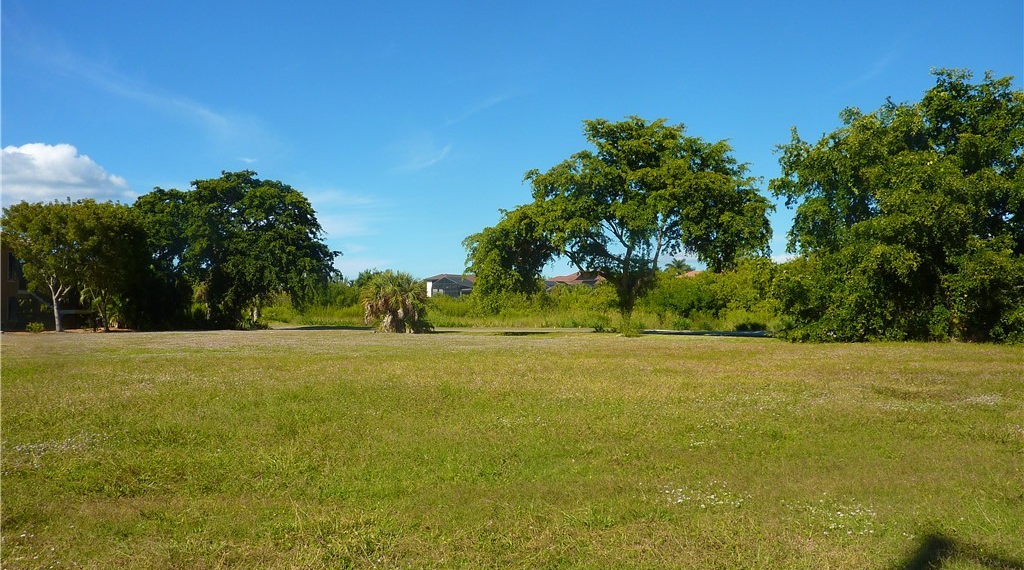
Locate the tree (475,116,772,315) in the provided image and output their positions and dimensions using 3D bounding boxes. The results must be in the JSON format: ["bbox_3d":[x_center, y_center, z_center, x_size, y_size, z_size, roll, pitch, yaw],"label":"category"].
[{"bbox_3d":[6.260,-3.450,41.500,16.400,12.100,13.500,0,-2,0],"label":"tree"}]

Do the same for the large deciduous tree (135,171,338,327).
[{"bbox_3d":[-19.560,-2.480,52.500,14.300,11.100,12.000,0,-2,0],"label":"large deciduous tree"}]

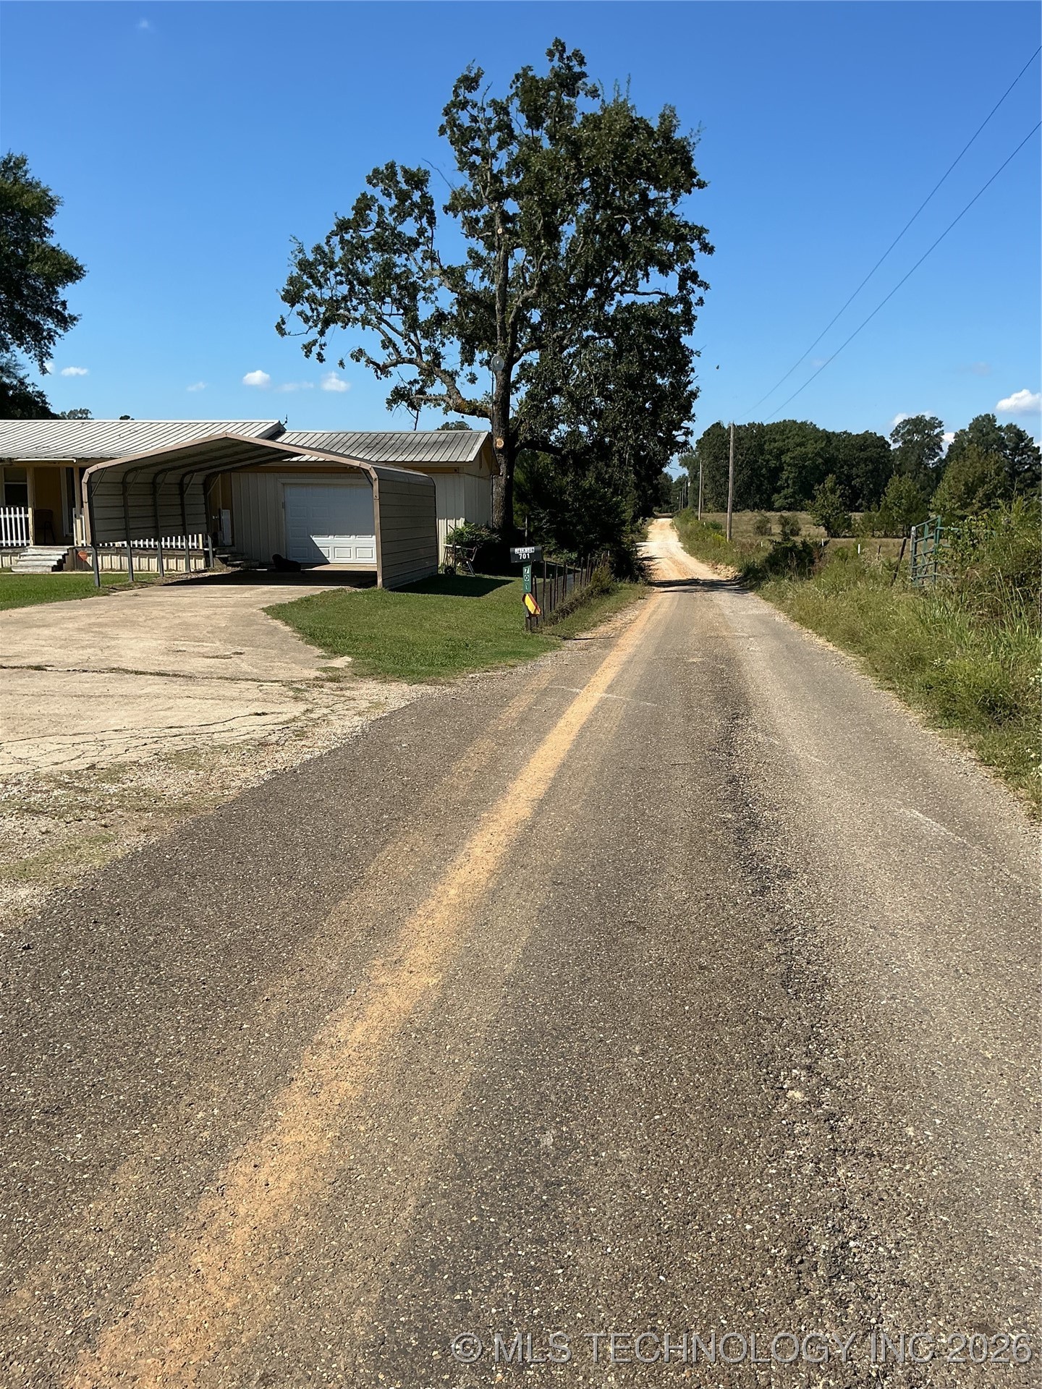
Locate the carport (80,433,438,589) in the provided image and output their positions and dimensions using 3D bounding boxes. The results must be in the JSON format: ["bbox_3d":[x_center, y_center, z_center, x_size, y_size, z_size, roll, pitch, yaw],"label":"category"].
[{"bbox_3d":[-5.048,-3.869,24.618,5.550,2.880,6.450,0,9,5],"label":"carport"}]

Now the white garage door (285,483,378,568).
[{"bbox_3d":[-5.268,-4.658,31.985,2.500,2.130,0.080,0,9,5],"label":"white garage door"}]

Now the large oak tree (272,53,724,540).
[{"bbox_3d":[-1.000,-14.196,43.346,16.181,18.899,15.000,0,9,0],"label":"large oak tree"}]

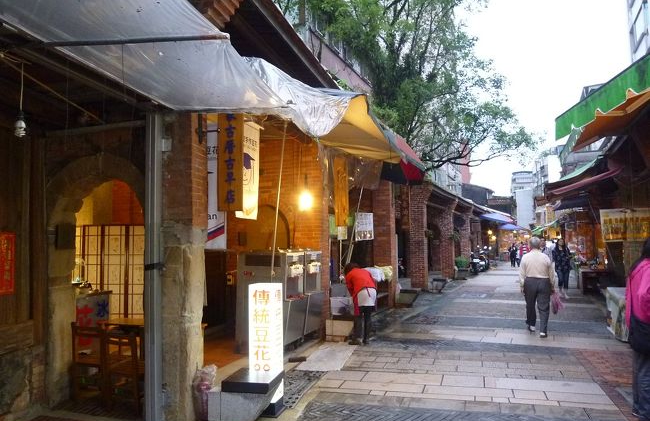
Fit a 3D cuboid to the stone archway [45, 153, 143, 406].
[{"bbox_3d":[-1.960,0.694,4.566,1.550,2.420,0.320,-3,-4,18],"label":"stone archway"}]

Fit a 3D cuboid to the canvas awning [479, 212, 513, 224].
[{"bbox_3d":[9.684,0.395,26.500,1.500,0.700,2.400,-3,-4,25],"label":"canvas awning"}]

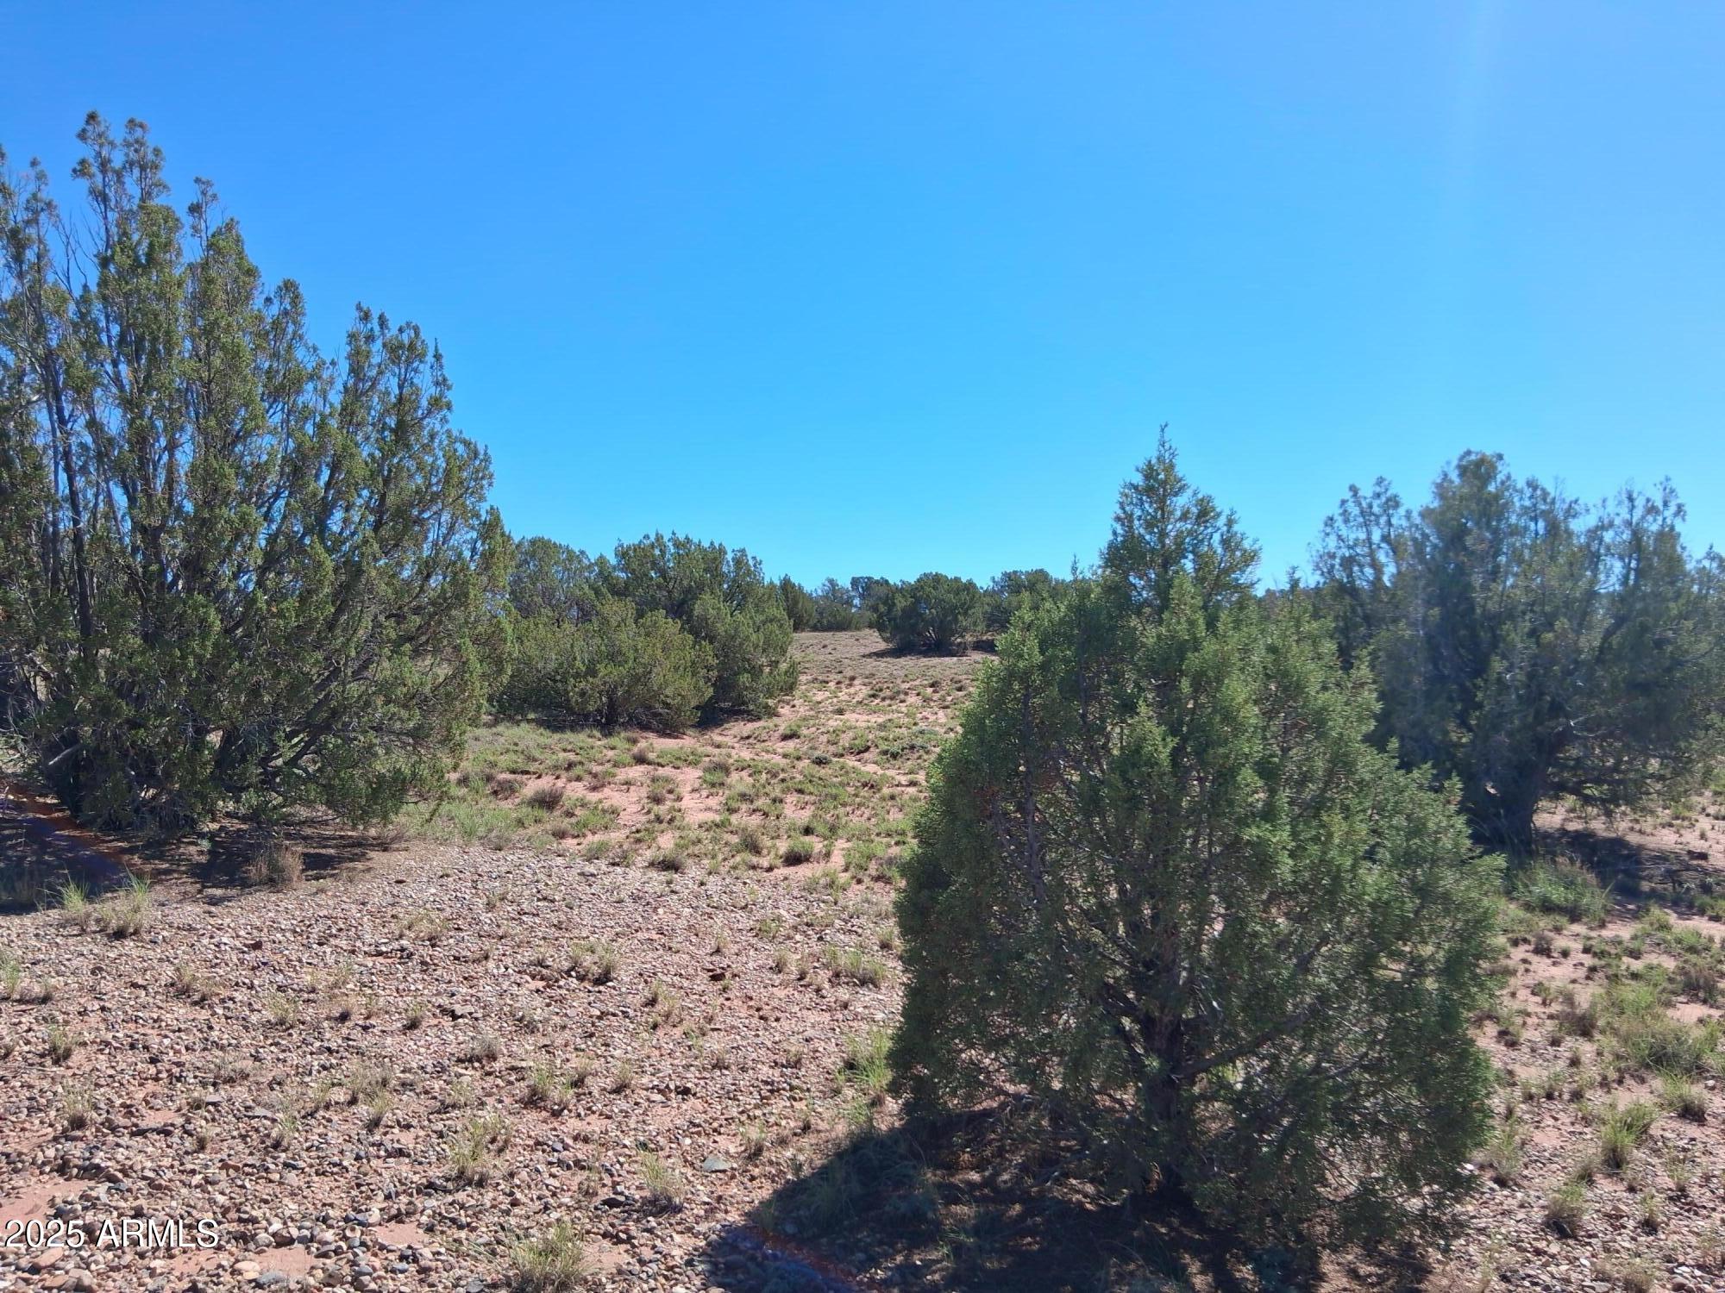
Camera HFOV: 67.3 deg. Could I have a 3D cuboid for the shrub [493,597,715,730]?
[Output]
[{"bbox_3d":[-3.600,0.270,18.000,3.100,1.900,2.700,0,1,0],"label":"shrub"}]

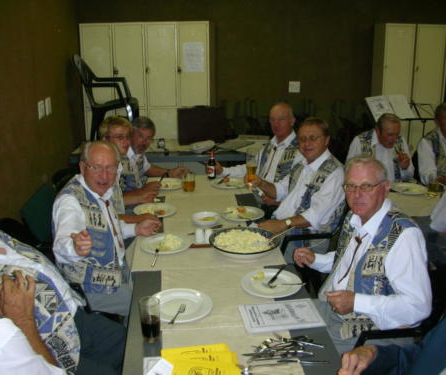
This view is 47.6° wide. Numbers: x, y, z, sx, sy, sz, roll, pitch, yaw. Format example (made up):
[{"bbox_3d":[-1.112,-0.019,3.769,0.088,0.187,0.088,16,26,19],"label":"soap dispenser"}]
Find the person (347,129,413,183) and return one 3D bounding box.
[{"bbox_3d":[1.120,0.069,3.693,0.530,1.220,0.720,-2,19,-7],"label":"person"}]

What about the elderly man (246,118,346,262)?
[{"bbox_3d":[0.430,0.269,2.884,0.780,1.330,0.600,-8,20,-23],"label":"elderly man"}]

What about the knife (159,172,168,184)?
[{"bbox_3d":[-0.399,-0.039,3.250,0.015,0.020,0.190,12,59,32],"label":"knife"}]

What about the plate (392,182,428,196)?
[{"bbox_3d":[1.280,0.019,3.483,0.260,0.025,0.260,0,18,0],"label":"plate"}]

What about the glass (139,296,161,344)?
[{"bbox_3d":[-0.257,0.474,1.812,0.072,0.152,0.072,0,18,0],"label":"glass"}]

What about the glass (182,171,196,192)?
[{"bbox_3d":[-0.230,-0.038,3.474,0.086,0.123,0.086,0,18,0],"label":"glass"}]

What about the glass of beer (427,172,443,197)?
[{"bbox_3d":[1.411,-0.021,3.333,0.085,0.145,0.085,0,19,0],"label":"glass of beer"}]

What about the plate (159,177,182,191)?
[{"bbox_3d":[-0.406,-0.018,3.572,0.260,0.025,0.260,0,18,0],"label":"plate"}]

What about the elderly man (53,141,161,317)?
[{"bbox_3d":[-0.470,0.453,2.366,0.780,1.320,0.600,12,22,33],"label":"elderly man"}]

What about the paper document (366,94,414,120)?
[{"bbox_3d":[1.607,-0.761,4.850,0.410,0.020,0.290,-5,60,-12],"label":"paper document"}]

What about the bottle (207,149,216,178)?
[{"bbox_3d":[-0.081,-0.171,3.748,0.060,0.213,0.060,0,18,0],"label":"bottle"}]

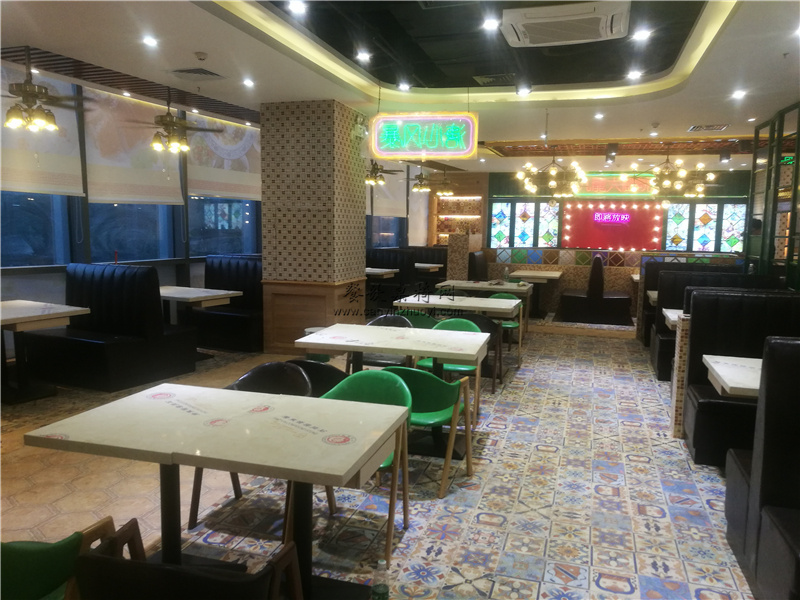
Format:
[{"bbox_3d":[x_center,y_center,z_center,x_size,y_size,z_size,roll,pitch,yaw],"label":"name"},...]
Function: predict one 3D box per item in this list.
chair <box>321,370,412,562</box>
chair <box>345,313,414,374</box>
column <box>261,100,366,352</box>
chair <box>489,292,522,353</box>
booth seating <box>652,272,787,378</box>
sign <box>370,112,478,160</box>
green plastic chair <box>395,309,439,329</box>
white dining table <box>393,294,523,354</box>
[{"bbox_3d":[-0.215,0.778,3.072,0.543,0.769,0.533,3,7,20],"label":"chair"},{"bbox_3d":[-0.160,0.529,5.142,0.530,0.770,0.510,3,7,17],"label":"chair"},{"bbox_3d":[-1.031,-0.833,7.675,0.925,2.904,1.085,3,7,16],"label":"column"},{"bbox_3d":[1.185,0.335,7.217,0.520,0.770,0.560,3,7,17],"label":"chair"},{"bbox_3d":[3.359,0.260,6.611,1.206,1.095,0.975,3,7,17],"label":"booth seating"},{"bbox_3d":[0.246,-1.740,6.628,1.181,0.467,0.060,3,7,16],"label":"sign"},{"bbox_3d":[0.153,0.432,6.045,0.530,0.770,0.510,3,7,23],"label":"green plastic chair"},{"bbox_3d":[0.620,0.392,6.632,1.206,0.754,0.784,3,7,16],"label":"white dining table"}]

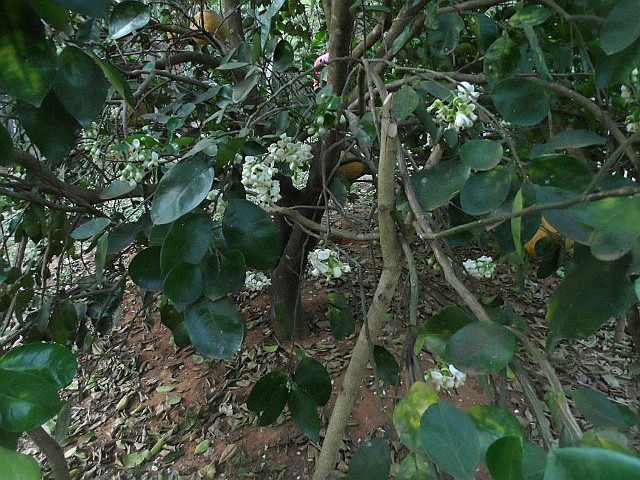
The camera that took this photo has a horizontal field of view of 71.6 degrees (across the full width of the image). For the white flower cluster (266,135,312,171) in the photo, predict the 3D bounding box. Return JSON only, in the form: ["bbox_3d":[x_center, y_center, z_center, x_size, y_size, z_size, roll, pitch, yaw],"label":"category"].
[{"bbox_3d":[-0.082,-0.224,1.150,0.124,0.098,0.095,0,13,0],"label":"white flower cluster"}]

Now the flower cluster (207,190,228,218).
[{"bbox_3d":[-0.299,-0.107,1.300,0.067,0.100,0.070,0,13,0],"label":"flower cluster"}]

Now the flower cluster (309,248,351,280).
[{"bbox_3d":[0.026,0.066,1.200,0.114,0.087,0.090,0,13,0],"label":"flower cluster"}]

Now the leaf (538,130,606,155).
[{"bbox_3d":[0.481,-0.184,0.850,0.140,0.052,0.060,0,13,0],"label":"leaf"}]

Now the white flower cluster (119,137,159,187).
[{"bbox_3d":[-0.491,-0.212,1.200,0.108,0.135,0.100,0,13,0],"label":"white flower cluster"}]

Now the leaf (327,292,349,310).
[{"bbox_3d":[0.053,0.187,1.350,0.067,0.055,0.040,0,13,0],"label":"leaf"}]

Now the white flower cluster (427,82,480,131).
[{"bbox_3d":[0.292,-0.292,0.970,0.118,0.105,0.095,0,13,0],"label":"white flower cluster"}]

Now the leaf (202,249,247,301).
[{"bbox_3d":[-0.183,0.068,0.850,0.084,0.103,0.040,0,13,0],"label":"leaf"}]

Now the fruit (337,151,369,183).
[{"bbox_3d":[0.137,-0.319,1.900,0.140,0.140,0.138,0,13,0],"label":"fruit"}]

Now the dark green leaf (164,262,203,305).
[{"bbox_3d":[-0.255,0.085,0.830,0.079,0.086,0.040,0,13,0],"label":"dark green leaf"}]

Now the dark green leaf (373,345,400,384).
[{"bbox_3d":[0.165,0.309,1.100,0.069,0.099,0.040,-5,14,-20],"label":"dark green leaf"}]

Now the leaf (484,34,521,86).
[{"bbox_3d":[0.392,-0.382,0.950,0.079,0.124,0.040,0,13,0],"label":"leaf"}]

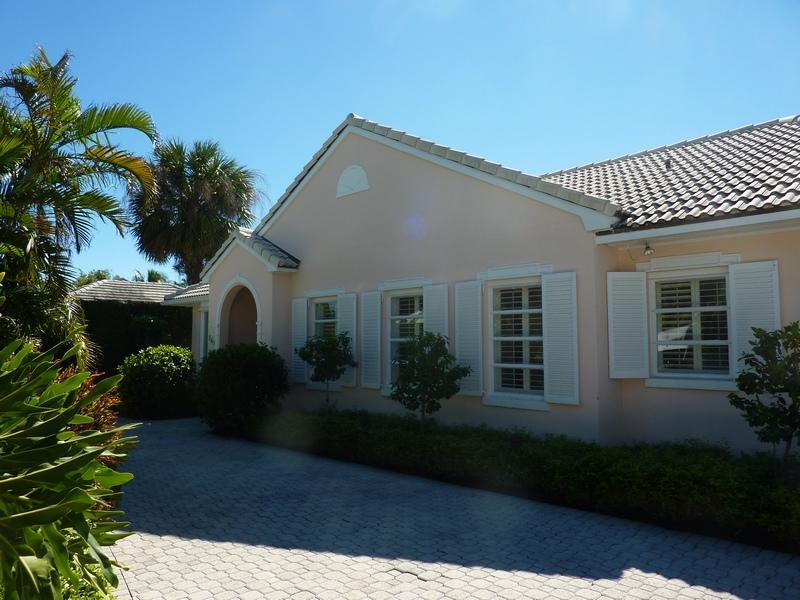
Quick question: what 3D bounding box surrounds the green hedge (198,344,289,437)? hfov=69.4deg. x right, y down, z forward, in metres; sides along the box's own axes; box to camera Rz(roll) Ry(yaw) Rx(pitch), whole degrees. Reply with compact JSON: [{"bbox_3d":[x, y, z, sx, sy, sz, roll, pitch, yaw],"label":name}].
[{"bbox_3d":[-2.831,1.590,10.453,1.550,1.530,1.620,4,-6,-45],"label":"green hedge"}]

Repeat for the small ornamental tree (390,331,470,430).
[{"bbox_3d":[0.404,1.283,7.650,1.050,1.700,1.000,0,-4,0],"label":"small ornamental tree"}]

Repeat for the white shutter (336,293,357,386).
[{"bbox_3d":[-0.908,0.696,10.021,0.448,1.586,0.050,-4,-5,38],"label":"white shutter"}]

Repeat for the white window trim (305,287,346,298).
[{"bbox_3d":[-1.365,-0.130,10.576,0.060,0.149,1.226,4,-6,-45],"label":"white window trim"}]

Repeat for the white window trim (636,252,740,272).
[{"bbox_3d":[3.351,-0.434,6.771,0.060,0.153,1.138,4,-6,-45],"label":"white window trim"}]

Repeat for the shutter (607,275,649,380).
[{"bbox_3d":[2.775,0.308,7.035,0.466,1.286,0.050,-1,-4,3],"label":"shutter"}]

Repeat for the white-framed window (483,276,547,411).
[{"bbox_3d":[1.552,0.567,7.792,1.030,1.740,0.140,-4,-6,44],"label":"white-framed window"}]

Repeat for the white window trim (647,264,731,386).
[{"bbox_3d":[3.419,0.336,6.882,1.000,1.420,0.140,-4,-6,44],"label":"white window trim"}]

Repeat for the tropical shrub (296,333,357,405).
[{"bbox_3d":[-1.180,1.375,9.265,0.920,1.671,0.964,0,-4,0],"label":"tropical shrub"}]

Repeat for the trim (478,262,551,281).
[{"bbox_3d":[1.527,-0.391,7.828,1.200,0.155,0.070,-4,-6,44],"label":"trim"}]

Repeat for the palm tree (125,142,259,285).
[{"bbox_3d":[-7.863,-1.431,22.000,5.000,9.200,5.000,-4,-6,44],"label":"palm tree"}]

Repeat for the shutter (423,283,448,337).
[{"bbox_3d":[0.547,0.579,8.565,0.454,1.600,0.050,-4,-5,39],"label":"shutter"}]

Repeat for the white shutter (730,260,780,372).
[{"bbox_3d":[3.891,0.232,6.313,0.475,1.310,0.050,-4,-6,44],"label":"white shutter"}]

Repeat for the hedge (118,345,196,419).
[{"bbox_3d":[-5.267,1.738,12.550,1.680,1.530,1.650,-4,-6,44],"label":"hedge"}]

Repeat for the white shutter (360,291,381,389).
[{"bbox_3d":[-0.500,0.670,9.709,0.475,1.620,0.050,-4,-6,44],"label":"white shutter"}]

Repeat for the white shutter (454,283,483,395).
[{"bbox_3d":[0.984,0.541,8.256,0.465,1.620,0.050,-4,-6,44],"label":"white shutter"}]

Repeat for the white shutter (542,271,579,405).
[{"bbox_3d":[1.987,0.464,7.131,0.442,1.607,0.050,-4,-5,39],"label":"white shutter"}]

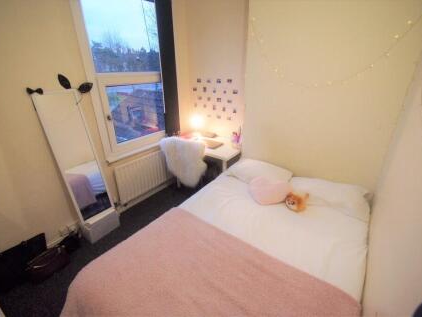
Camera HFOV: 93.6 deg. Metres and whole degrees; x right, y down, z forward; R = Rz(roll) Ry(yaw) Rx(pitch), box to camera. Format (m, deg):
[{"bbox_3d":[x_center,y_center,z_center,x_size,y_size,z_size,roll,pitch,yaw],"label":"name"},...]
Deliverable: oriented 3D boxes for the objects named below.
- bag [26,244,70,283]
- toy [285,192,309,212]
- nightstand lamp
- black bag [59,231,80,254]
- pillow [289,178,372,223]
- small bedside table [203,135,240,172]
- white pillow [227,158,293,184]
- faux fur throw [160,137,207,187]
[{"bbox_3d":[-1.483,0.938,1.802,0.140,0.180,0.280,20,30,39],"label":"bag"},{"bbox_3d":[0.732,0.350,1.653,0.180,0.110,0.120,-16,28,-33],"label":"toy"},{"bbox_3d":[-0.201,-0.465,3.028,0.180,0.340,0.180,8,24,18],"label":"nightstand lamp"},{"bbox_3d":[-1.428,0.859,2.014,0.110,0.170,0.180,16,28,33],"label":"black bag"},{"bbox_3d":[1.037,0.283,1.798,0.650,0.140,0.460,16,28,33],"label":"pillow"},{"bbox_3d":[-0.050,0.156,2.940,0.970,0.740,0.600,16,28,33],"label":"small bedside table"},{"bbox_3d":[0.524,0.138,2.135,0.640,0.150,0.460,16,28,33],"label":"white pillow"},{"bbox_3d":[-0.318,0.032,2.360,0.540,0.520,0.220,6,23,14],"label":"faux fur throw"}]

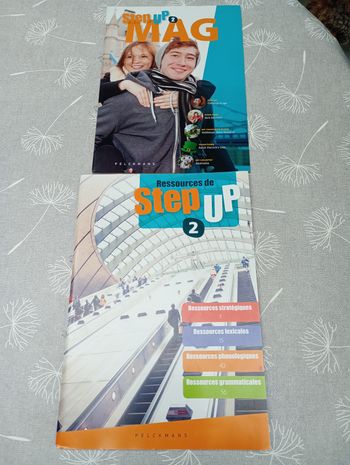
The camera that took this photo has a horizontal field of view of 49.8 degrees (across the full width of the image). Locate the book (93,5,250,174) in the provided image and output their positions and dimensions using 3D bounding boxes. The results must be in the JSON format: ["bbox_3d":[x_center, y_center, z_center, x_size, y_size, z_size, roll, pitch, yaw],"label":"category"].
[{"bbox_3d":[-0.004,-0.211,0.534,0.204,0.008,0.288,0,71,2],"label":"book"}]

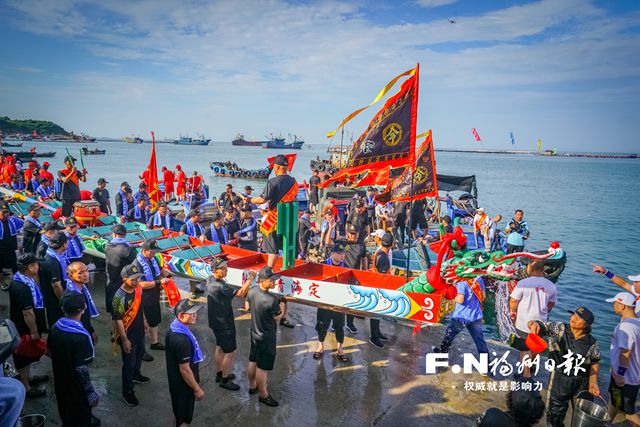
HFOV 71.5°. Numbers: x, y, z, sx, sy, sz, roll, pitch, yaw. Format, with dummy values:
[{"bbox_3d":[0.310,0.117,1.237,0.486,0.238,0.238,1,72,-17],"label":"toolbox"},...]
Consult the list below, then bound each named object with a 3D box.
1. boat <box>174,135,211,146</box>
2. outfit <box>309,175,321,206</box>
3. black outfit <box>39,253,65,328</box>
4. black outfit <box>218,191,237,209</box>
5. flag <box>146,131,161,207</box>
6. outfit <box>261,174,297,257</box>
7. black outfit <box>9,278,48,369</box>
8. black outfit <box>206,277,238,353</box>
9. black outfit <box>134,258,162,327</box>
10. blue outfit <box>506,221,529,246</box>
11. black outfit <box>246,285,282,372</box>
[{"bbox_3d":[-128.904,-73.855,450.000,36.000,11.017,6.500,1,9,0],"label":"boat"},{"bbox_3d":[-0.222,-0.930,17.900,0.500,1.200,0.300,3,9,12],"label":"outfit"},{"bbox_3d":[-3.926,1.111,6.500,0.330,1.080,0.460,-4,10,-30],"label":"black outfit"},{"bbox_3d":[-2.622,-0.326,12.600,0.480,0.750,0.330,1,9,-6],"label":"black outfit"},{"bbox_3d":[-5.057,-1.336,13.500,0.420,2.400,0.350,2,9,0],"label":"flag"},{"bbox_3d":[-0.619,0.003,6.550,0.500,1.140,0.320,-1,9,-18],"label":"outfit"},{"bbox_3d":[-3.390,1.265,5.200,0.370,0.960,0.460,-2,9,-24],"label":"black outfit"},{"bbox_3d":[-1.266,1.311,5.770,0.330,1.030,0.450,-1,9,-15],"label":"black outfit"},{"bbox_3d":[-2.474,1.128,6.430,0.320,1.000,0.450,7,10,30],"label":"black outfit"},{"bbox_3d":[4.799,0.486,10.800,0.530,0.640,0.360,5,9,19],"label":"blue outfit"},{"bbox_3d":[-0.689,1.389,5.450,0.340,0.940,0.470,-3,10,-25],"label":"black outfit"}]

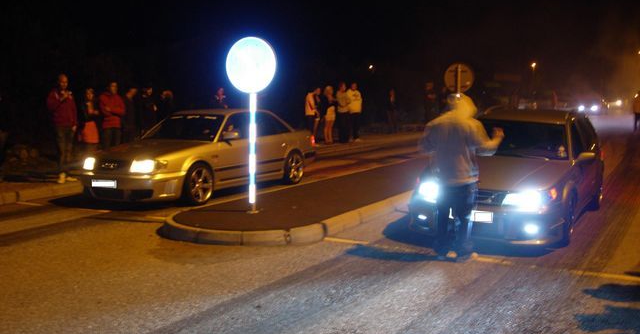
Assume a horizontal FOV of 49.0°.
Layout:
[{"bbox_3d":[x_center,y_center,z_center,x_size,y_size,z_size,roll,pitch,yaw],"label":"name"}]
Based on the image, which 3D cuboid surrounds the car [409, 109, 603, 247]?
[{"bbox_3d":[2.766,0.001,9.481,1.730,1.400,4.600,4,7,28],"label":"car"}]

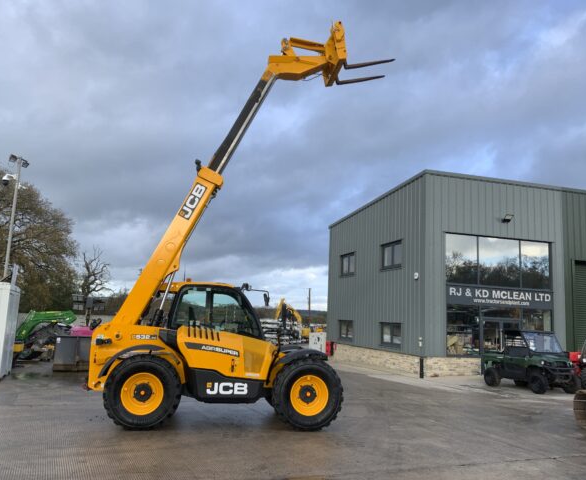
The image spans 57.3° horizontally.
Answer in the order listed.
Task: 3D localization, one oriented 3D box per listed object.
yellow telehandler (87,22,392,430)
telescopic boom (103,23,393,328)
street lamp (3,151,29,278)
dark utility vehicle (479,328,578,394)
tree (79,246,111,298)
[{"bbox_3d":[-0.759,-0.559,10.620,5.420,7.870,2.300,4,-8,-8],"label":"yellow telehandler"},{"bbox_3d":[-0.604,-1.293,10.743,5.170,6.370,1.250,4,-8,-8],"label":"telescopic boom"},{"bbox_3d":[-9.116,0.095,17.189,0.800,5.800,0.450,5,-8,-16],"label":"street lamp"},{"bbox_3d":[7.637,3.859,17.259,1.520,1.860,2.780,6,-9,-21],"label":"dark utility vehicle"},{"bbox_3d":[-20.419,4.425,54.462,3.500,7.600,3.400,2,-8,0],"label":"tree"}]

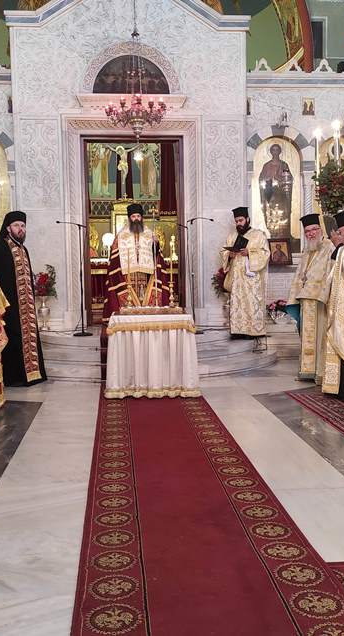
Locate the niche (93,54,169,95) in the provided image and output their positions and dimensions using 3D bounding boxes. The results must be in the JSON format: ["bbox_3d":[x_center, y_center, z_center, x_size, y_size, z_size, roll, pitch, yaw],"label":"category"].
[{"bbox_3d":[-0.698,-4.086,10.314,1.304,0.655,0.200,-1,4,-5],"label":"niche"}]

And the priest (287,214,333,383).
[{"bbox_3d":[1.535,-0.223,6.897,0.550,1.841,0.430,2,5,33],"label":"priest"}]

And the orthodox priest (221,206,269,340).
[{"bbox_3d":[0.978,-0.597,8.217,0.580,1.749,0.460,1,5,25],"label":"orthodox priest"}]

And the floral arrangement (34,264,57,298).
[{"bbox_3d":[-1.712,-0.493,8.284,0.339,0.458,0.320,-1,4,-5],"label":"floral arrangement"}]

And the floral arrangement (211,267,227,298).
[{"bbox_3d":[0.721,-0.496,8.508,0.365,0.450,0.320,-1,4,-5],"label":"floral arrangement"}]

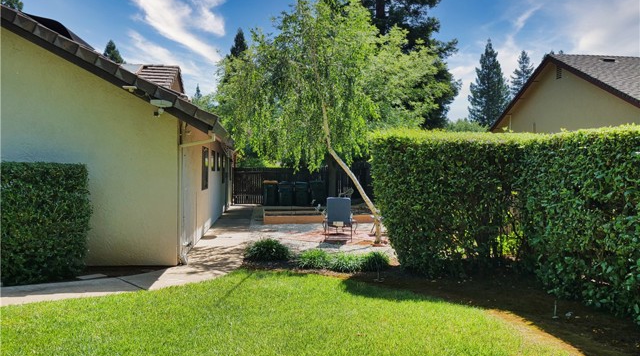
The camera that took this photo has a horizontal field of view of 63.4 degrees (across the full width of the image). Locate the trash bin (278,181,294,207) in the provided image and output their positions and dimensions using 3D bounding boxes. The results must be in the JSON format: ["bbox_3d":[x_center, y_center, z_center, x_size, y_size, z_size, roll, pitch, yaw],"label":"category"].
[{"bbox_3d":[-1.451,0.679,22.419,0.650,1.090,0.780,0,1,-6],"label":"trash bin"}]

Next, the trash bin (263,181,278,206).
[{"bbox_3d":[-2.115,0.680,22.350,0.650,1.090,0.780,0,1,-6],"label":"trash bin"}]

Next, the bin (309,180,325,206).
[{"bbox_3d":[-0.083,0.676,22.560,0.680,1.090,0.780,0,1,-6],"label":"bin"}]

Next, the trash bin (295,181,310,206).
[{"bbox_3d":[-0.778,0.677,22.488,0.650,1.090,0.780,0,1,-6],"label":"trash bin"}]

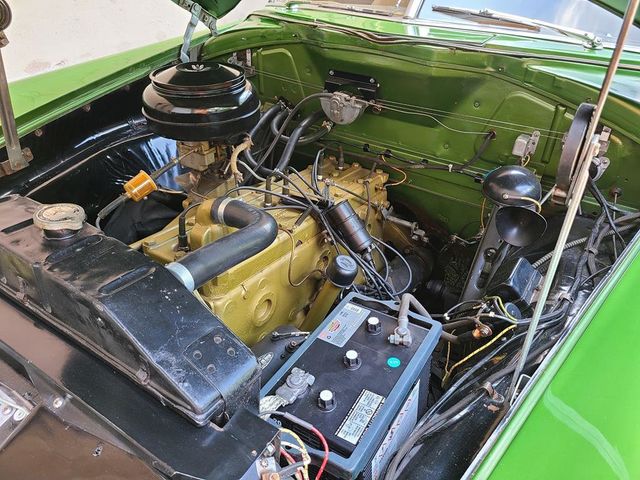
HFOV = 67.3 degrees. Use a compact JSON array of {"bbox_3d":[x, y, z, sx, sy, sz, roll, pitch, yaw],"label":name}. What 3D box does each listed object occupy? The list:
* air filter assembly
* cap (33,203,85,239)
[{"bbox_3d":[-0.239,-0.291,0.970,0.237,0.114,0.237,0,33,0],"label":"air filter assembly"},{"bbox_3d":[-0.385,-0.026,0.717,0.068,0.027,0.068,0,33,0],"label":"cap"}]

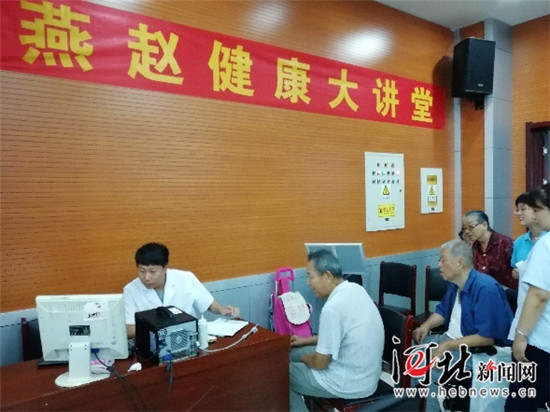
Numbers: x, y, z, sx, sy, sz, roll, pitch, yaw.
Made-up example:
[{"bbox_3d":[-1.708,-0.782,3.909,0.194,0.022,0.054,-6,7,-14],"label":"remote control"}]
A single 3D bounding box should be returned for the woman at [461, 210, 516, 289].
[{"bbox_3d":[1.540,0.760,3.080,0.500,1.440,0.470,-2,2,-38],"label":"woman"}]

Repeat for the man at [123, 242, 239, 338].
[{"bbox_3d":[-0.580,0.870,2.620,0.660,1.300,0.700,-1,2,-9],"label":"man"}]

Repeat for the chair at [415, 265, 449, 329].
[{"bbox_3d":[1.423,1.010,3.765,0.500,0.890,0.420,-3,2,-45],"label":"chair"}]

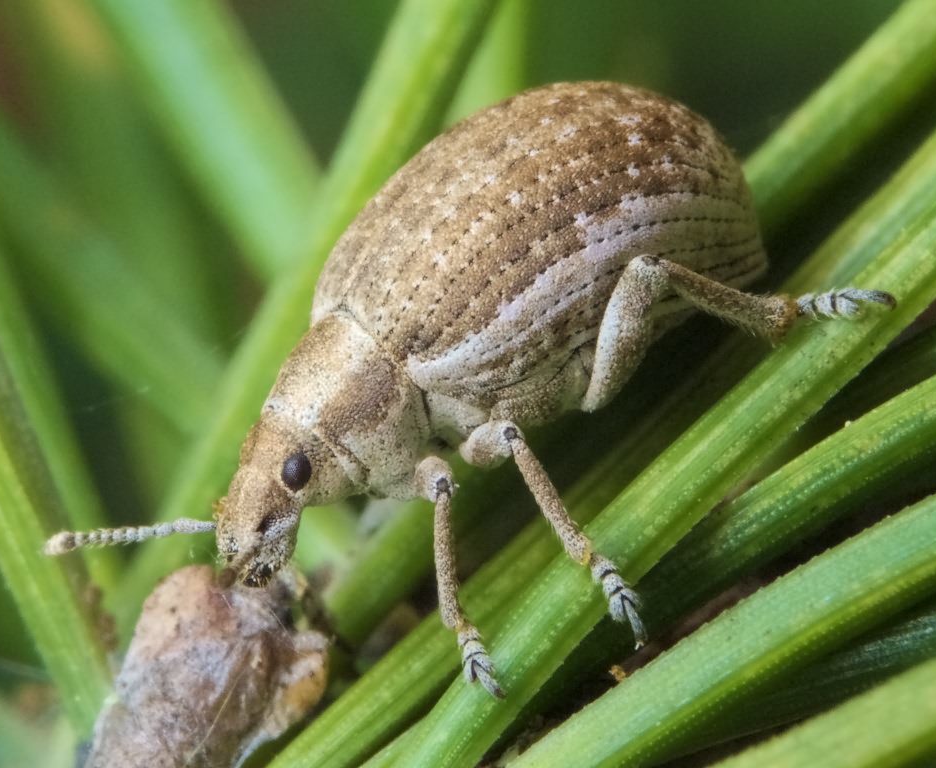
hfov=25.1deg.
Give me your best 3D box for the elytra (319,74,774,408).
[{"bbox_3d":[0.001,-0.002,0.024,0.006,0.003,0.004,-19,25,-25],"label":"elytra"}]

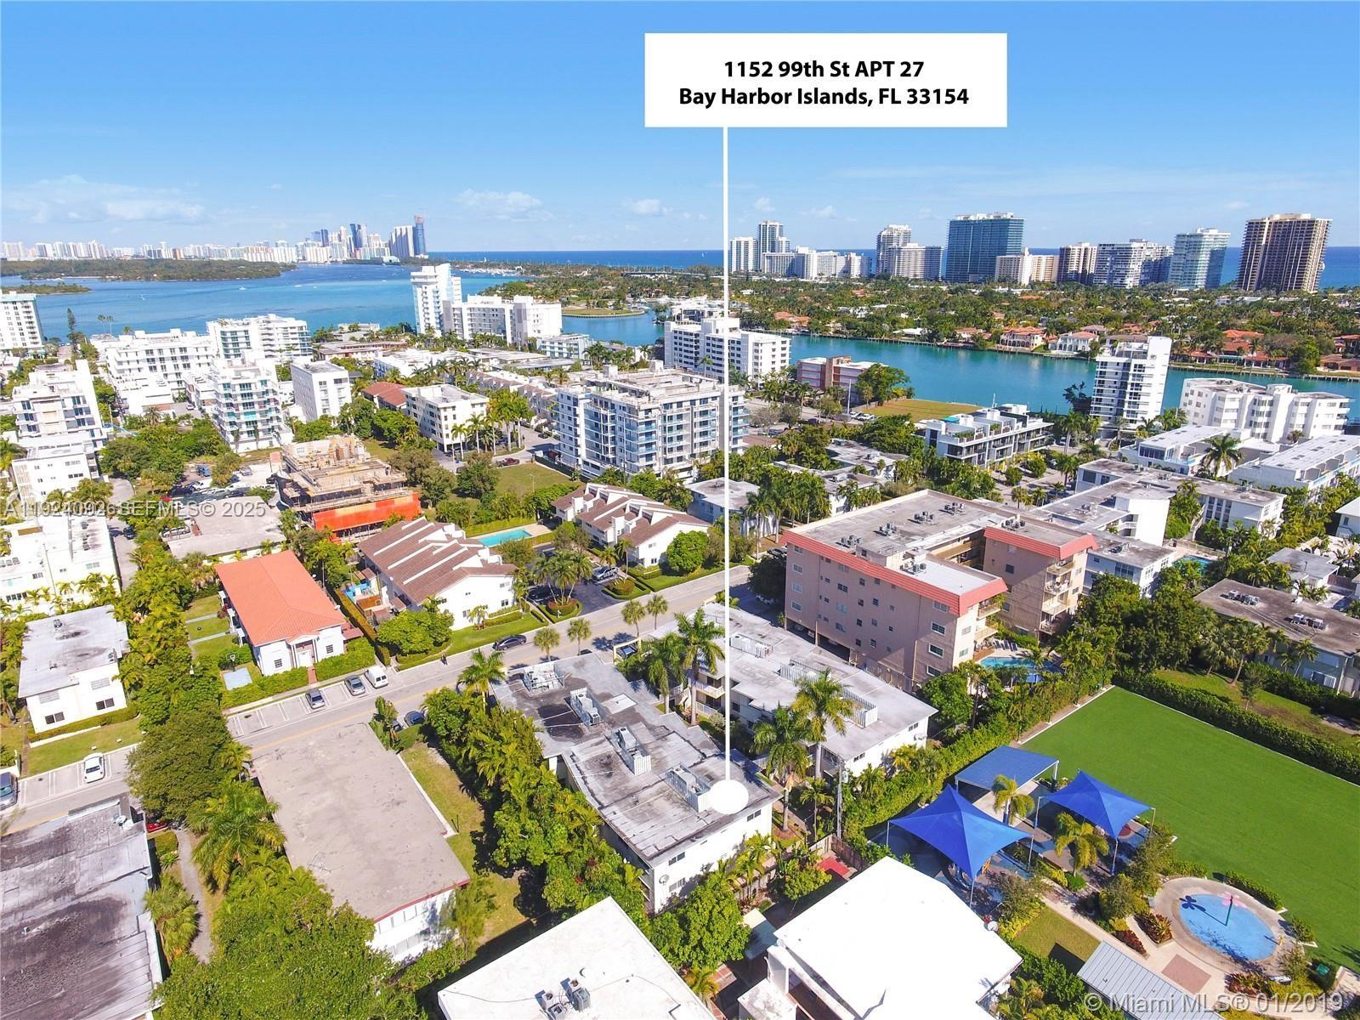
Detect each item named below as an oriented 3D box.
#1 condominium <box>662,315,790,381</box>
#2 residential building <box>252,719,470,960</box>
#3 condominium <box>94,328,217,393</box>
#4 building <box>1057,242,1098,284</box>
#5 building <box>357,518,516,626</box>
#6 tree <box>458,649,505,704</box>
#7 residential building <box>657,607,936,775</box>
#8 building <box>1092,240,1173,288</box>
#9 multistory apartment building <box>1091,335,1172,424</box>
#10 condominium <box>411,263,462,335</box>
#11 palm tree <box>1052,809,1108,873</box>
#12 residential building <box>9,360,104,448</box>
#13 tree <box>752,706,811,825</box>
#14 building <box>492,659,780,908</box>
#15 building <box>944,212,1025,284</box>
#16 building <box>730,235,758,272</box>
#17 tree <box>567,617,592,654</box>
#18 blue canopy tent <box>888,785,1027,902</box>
[{"bbox_3d":[22.156,-79.391,379.443,27.690,23.160,61.020,-14,23,-34],"label":"condominium"},{"bbox_3d":[-31.132,31.828,75.216,11.703,6.255,29.055,-14,23,-34],"label":"residential building"},{"bbox_3d":[-229.989,-65.151,346.149,40.000,20.500,48.000,-13,22,-32],"label":"condominium"},{"bbox_3d":[505.113,-308.804,1001.547,44.389,59.522,18.159,-9,20,-25],"label":"building"},{"bbox_3d":[-42.129,9.672,136.582,18.159,9.483,31.678,-14,23,-34],"label":"building"},{"bbox_3d":[-24.649,22.206,98.645,5.650,9.584,5.650,0,18,0],"label":"tree"},{"bbox_3d":[13.031,22.293,102.279,15.880,5.820,36.870,-14,23,-34],"label":"residential building"},{"bbox_3d":[536.303,-285.483,928.797,82.000,61.000,48.000,-13,22,-32],"label":"building"},{"bbox_3d":[141.352,-39.070,246.656,18.361,30.265,18.664,11,22,31],"label":"multistory apartment building"},{"bbox_3d":[-160.416,-136.188,515.719,27.000,47.000,20.000,-13,22,-32],"label":"condominium"},{"bbox_3d":[37.613,31.969,73.605,4.600,6.300,4.600,8,20,24],"label":"palm tree"},{"bbox_3d":[-175.957,-26.874,224.047,17.655,24.717,36.319,-14,23,-34],"label":"residential building"},{"bbox_3d":[10.780,26.700,80.390,5.000,14.300,5.000,0,18,0],"label":"tree"},{"bbox_3d":[-6.916,27.150,88.059,15.760,5.820,36.640,-14,23,-34],"label":"building"},{"bbox_3d":[424.180,-359.930,1101.770,38.000,96.000,92.000,-14,23,-34],"label":"building"},{"bbox_3d":[111.495,-439.323,1377.080,34.000,73.000,34.000,-13,22,-32],"label":"building"},{"bbox_3d":[-14.866,18.574,114.604,3.632,6.255,3.632,0,18,0],"label":"tree"},{"bbox_3d":[26.766,31.455,75.397,9.181,6.255,9.181,-13,22,-34],"label":"blue canopy tent"}]

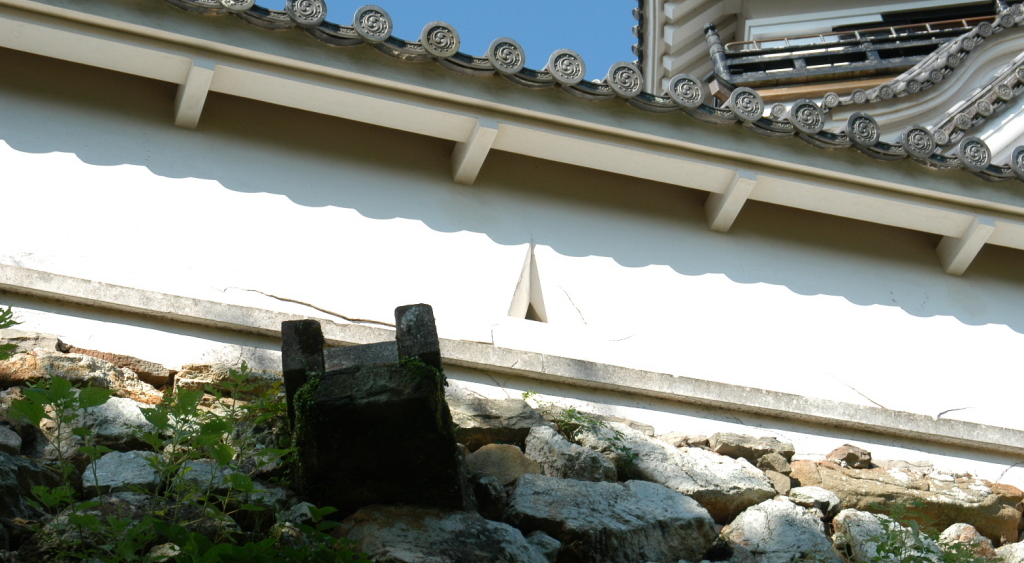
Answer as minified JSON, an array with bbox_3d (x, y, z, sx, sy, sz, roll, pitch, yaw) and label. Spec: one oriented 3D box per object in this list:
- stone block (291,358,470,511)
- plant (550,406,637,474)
[{"bbox_3d":[-0.402,0.472,5.890,0.485,0.184,0.565,-6,-43,-3],"label":"stone block"},{"bbox_3d":[0.286,0.557,6.674,0.242,0.184,0.155,10,-46,-20],"label":"plant"}]

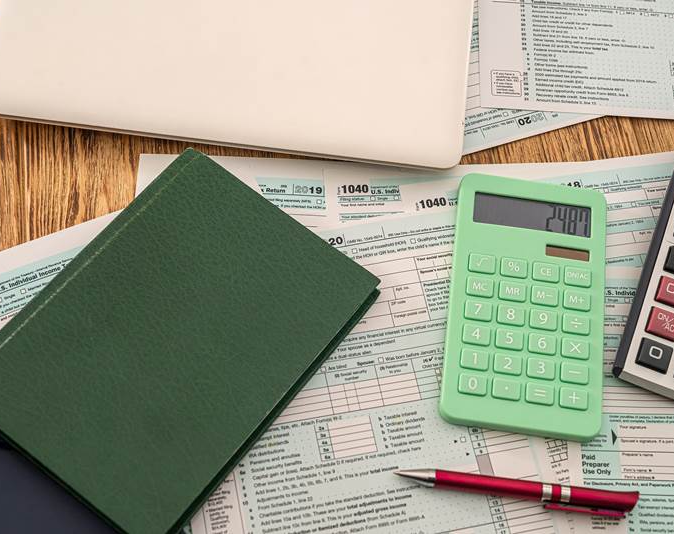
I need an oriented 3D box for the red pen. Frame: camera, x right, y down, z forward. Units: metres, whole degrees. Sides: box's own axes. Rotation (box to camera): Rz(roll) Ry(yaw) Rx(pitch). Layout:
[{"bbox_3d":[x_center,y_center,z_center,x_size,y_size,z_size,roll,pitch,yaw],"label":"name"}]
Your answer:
[{"bbox_3d":[0.101,0.127,0.625,0.139,0.011,0.014,8,63,-1],"label":"red pen"}]

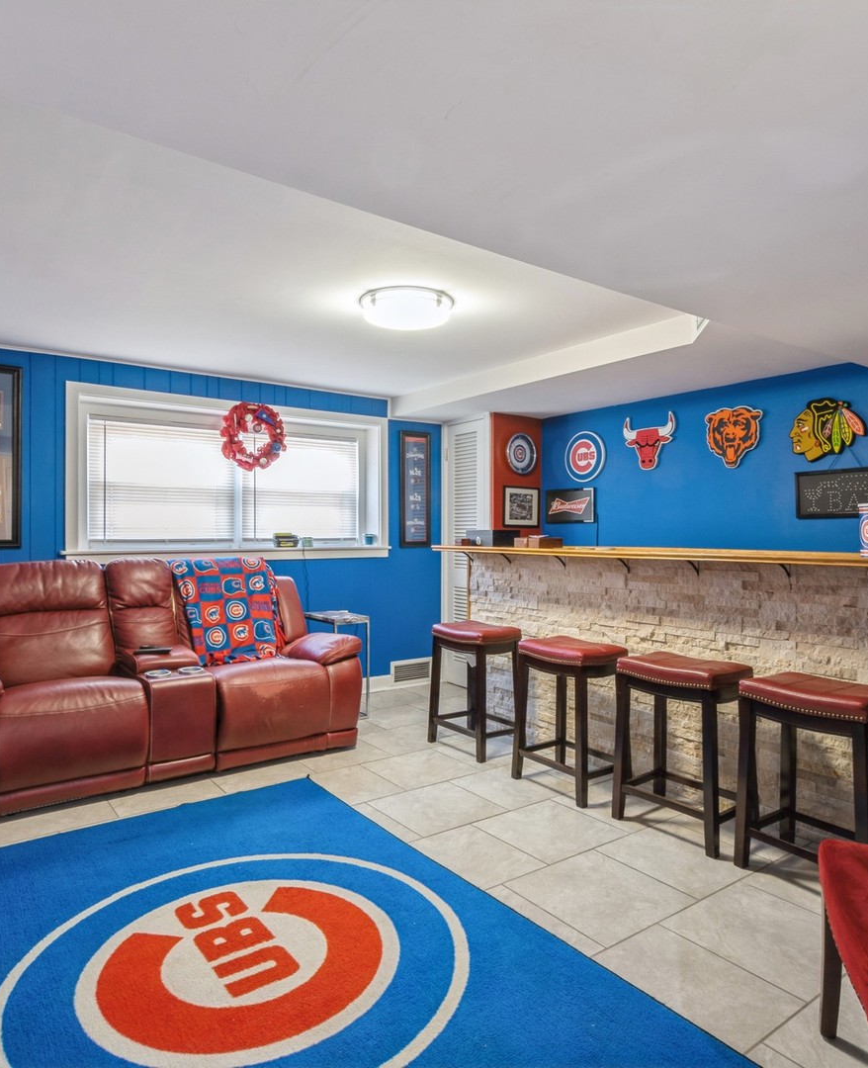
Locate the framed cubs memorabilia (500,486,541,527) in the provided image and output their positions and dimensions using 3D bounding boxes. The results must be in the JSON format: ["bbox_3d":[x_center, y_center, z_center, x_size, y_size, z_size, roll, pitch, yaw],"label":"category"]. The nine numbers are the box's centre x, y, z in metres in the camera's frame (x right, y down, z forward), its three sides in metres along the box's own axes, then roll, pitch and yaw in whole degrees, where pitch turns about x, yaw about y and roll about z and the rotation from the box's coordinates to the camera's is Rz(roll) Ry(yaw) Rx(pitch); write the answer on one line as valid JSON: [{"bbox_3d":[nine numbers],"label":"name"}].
[{"bbox_3d":[0.670,-0.199,5.004,0.364,0.298,0.030,0,0,-35],"label":"framed cubs memorabilia"}]

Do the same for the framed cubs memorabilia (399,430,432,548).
[{"bbox_3d":[-0.130,-0.344,5.171,0.299,0.892,0.035,0,0,-35],"label":"framed cubs memorabilia"}]

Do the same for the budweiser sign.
[{"bbox_3d":[0.981,-0.201,4.864,0.040,0.251,0.466,0,0,-38],"label":"budweiser sign"}]

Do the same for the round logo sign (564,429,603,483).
[{"bbox_3d":[1.065,-0.548,4.764,0.030,0.367,0.356,0,0,-38],"label":"round logo sign"}]

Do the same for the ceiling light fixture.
[{"bbox_3d":[-0.121,-0.968,2.926,0.410,0.110,0.410,0,0,0],"label":"ceiling light fixture"}]

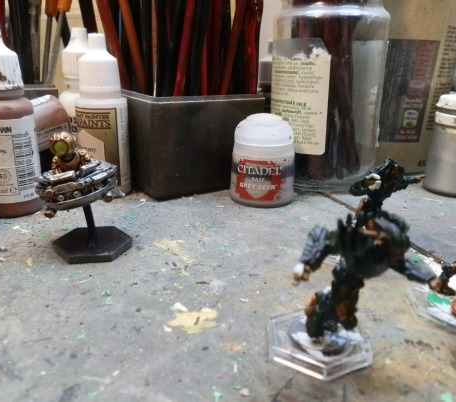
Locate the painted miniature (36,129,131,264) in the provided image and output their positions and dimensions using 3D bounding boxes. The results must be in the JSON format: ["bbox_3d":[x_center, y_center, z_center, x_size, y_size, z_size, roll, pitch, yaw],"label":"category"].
[{"bbox_3d":[-0.050,-0.003,0.152,0.033,0.043,0.028,6,18,14],"label":"painted miniature"}]

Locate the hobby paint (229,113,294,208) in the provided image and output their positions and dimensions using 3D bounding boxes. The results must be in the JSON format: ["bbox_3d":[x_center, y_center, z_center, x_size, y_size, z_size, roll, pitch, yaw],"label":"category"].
[{"bbox_3d":[0.018,-0.021,0.215,0.033,0.043,0.033,5,18,12],"label":"hobby paint"}]

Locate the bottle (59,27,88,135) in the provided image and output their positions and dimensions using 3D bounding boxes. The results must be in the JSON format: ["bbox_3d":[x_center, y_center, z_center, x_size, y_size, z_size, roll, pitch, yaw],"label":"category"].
[{"bbox_3d":[-0.077,-0.049,0.235,0.025,0.080,0.025,0,18,-5],"label":"bottle"}]

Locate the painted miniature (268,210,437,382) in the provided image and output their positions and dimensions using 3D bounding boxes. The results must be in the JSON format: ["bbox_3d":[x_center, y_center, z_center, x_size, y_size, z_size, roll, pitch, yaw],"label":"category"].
[{"bbox_3d":[0.030,0.019,0.104,0.042,0.037,0.028,9,19,22],"label":"painted miniature"}]

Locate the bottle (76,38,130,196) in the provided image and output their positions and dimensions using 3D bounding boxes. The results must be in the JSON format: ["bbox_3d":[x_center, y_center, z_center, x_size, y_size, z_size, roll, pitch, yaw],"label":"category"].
[{"bbox_3d":[-0.063,-0.042,0.216,0.025,0.077,0.025,4,18,8],"label":"bottle"}]

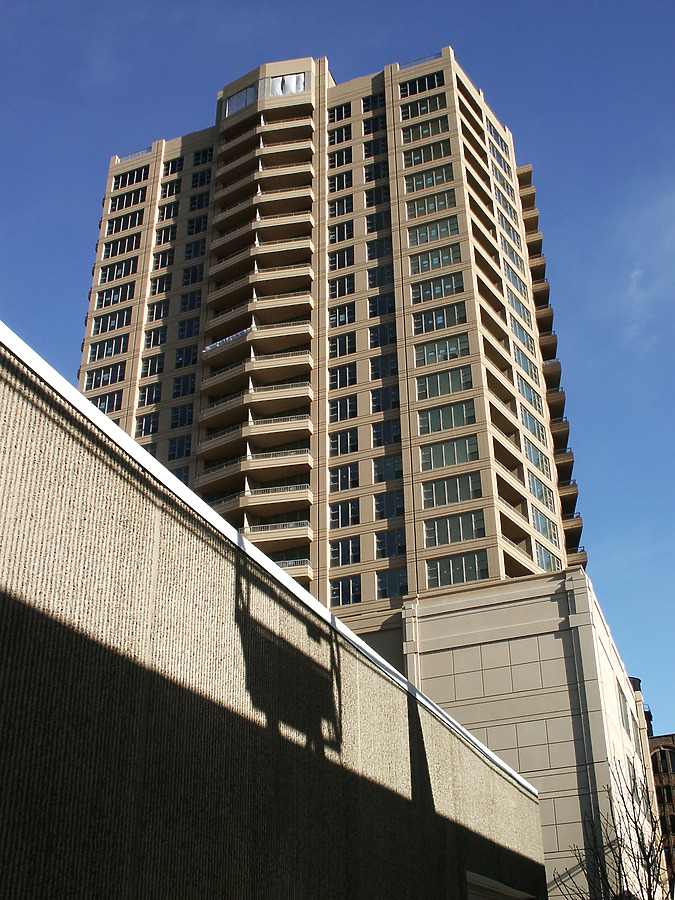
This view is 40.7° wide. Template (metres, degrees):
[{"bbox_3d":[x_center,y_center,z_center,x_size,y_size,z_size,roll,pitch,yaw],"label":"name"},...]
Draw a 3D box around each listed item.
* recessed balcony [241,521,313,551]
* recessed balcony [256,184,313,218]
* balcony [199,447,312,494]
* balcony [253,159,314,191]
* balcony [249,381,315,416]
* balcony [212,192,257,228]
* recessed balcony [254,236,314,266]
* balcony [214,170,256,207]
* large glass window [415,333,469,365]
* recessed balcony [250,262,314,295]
[{"bbox_3d":[-4.410,6.370,66.610,5.020,1.380,1.780,-5,-29,9],"label":"recessed balcony"},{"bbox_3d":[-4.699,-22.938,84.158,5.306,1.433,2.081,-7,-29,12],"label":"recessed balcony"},{"bbox_3d":[-6.620,1.460,69.980,9.780,1.380,2.280,-11,-30,20],"label":"balcony"},{"bbox_3d":[-4.690,-25.030,83.470,5.020,1.380,1.780,-5,-29,9],"label":"balcony"},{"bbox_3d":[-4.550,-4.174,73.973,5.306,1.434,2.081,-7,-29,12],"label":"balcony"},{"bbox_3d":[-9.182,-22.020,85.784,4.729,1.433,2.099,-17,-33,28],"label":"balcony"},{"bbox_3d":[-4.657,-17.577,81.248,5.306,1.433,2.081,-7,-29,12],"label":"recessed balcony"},{"bbox_3d":[-9.030,-24.180,84.970,4.720,1.380,1.680,-18,-33,29],"label":"balcony"},{"bbox_3d":[8.125,-7.718,70.618,4.300,2.050,0.200,-12,-30,20],"label":"large glass window"},{"bbox_3d":[-4.590,-14.560,77.850,5.020,1.380,1.780,-5,-29,9],"label":"recessed balcony"}]

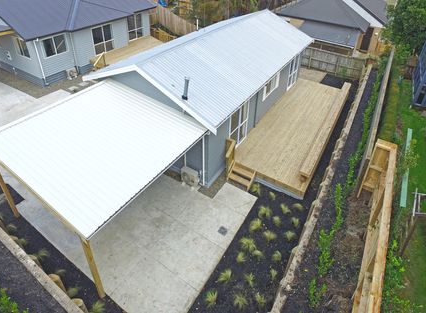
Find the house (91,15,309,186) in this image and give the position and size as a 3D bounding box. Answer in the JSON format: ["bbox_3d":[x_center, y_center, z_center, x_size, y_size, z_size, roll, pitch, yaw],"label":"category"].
[{"bbox_3d":[0.316,-4.772,14.869,7.058,4.544,11.979,23,45,23],"label":"house"}]

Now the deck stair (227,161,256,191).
[{"bbox_3d":[1.229,0.877,11.380,1.090,0.590,0.730,23,45,23],"label":"deck stair"}]

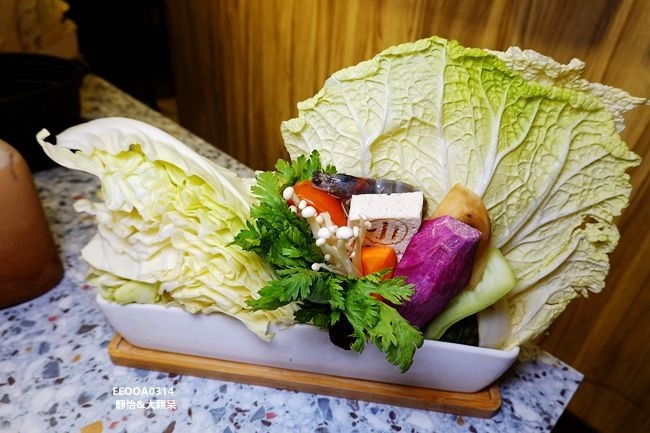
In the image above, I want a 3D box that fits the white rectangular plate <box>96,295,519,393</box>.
[{"bbox_3d":[-0.012,0.066,0.338,0.278,0.055,0.103,7,34,3],"label":"white rectangular plate"}]

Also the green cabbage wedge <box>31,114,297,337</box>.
[{"bbox_3d":[-0.107,0.008,0.314,0.187,0.127,0.099,7,34,3],"label":"green cabbage wedge"}]

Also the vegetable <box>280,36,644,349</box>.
[{"bbox_3d":[0.084,-0.023,0.317,0.243,0.204,0.070,17,21,17],"label":"vegetable"}]

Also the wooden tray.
[{"bbox_3d":[-0.012,0.091,0.352,0.282,0.012,0.106,7,34,3],"label":"wooden tray"}]

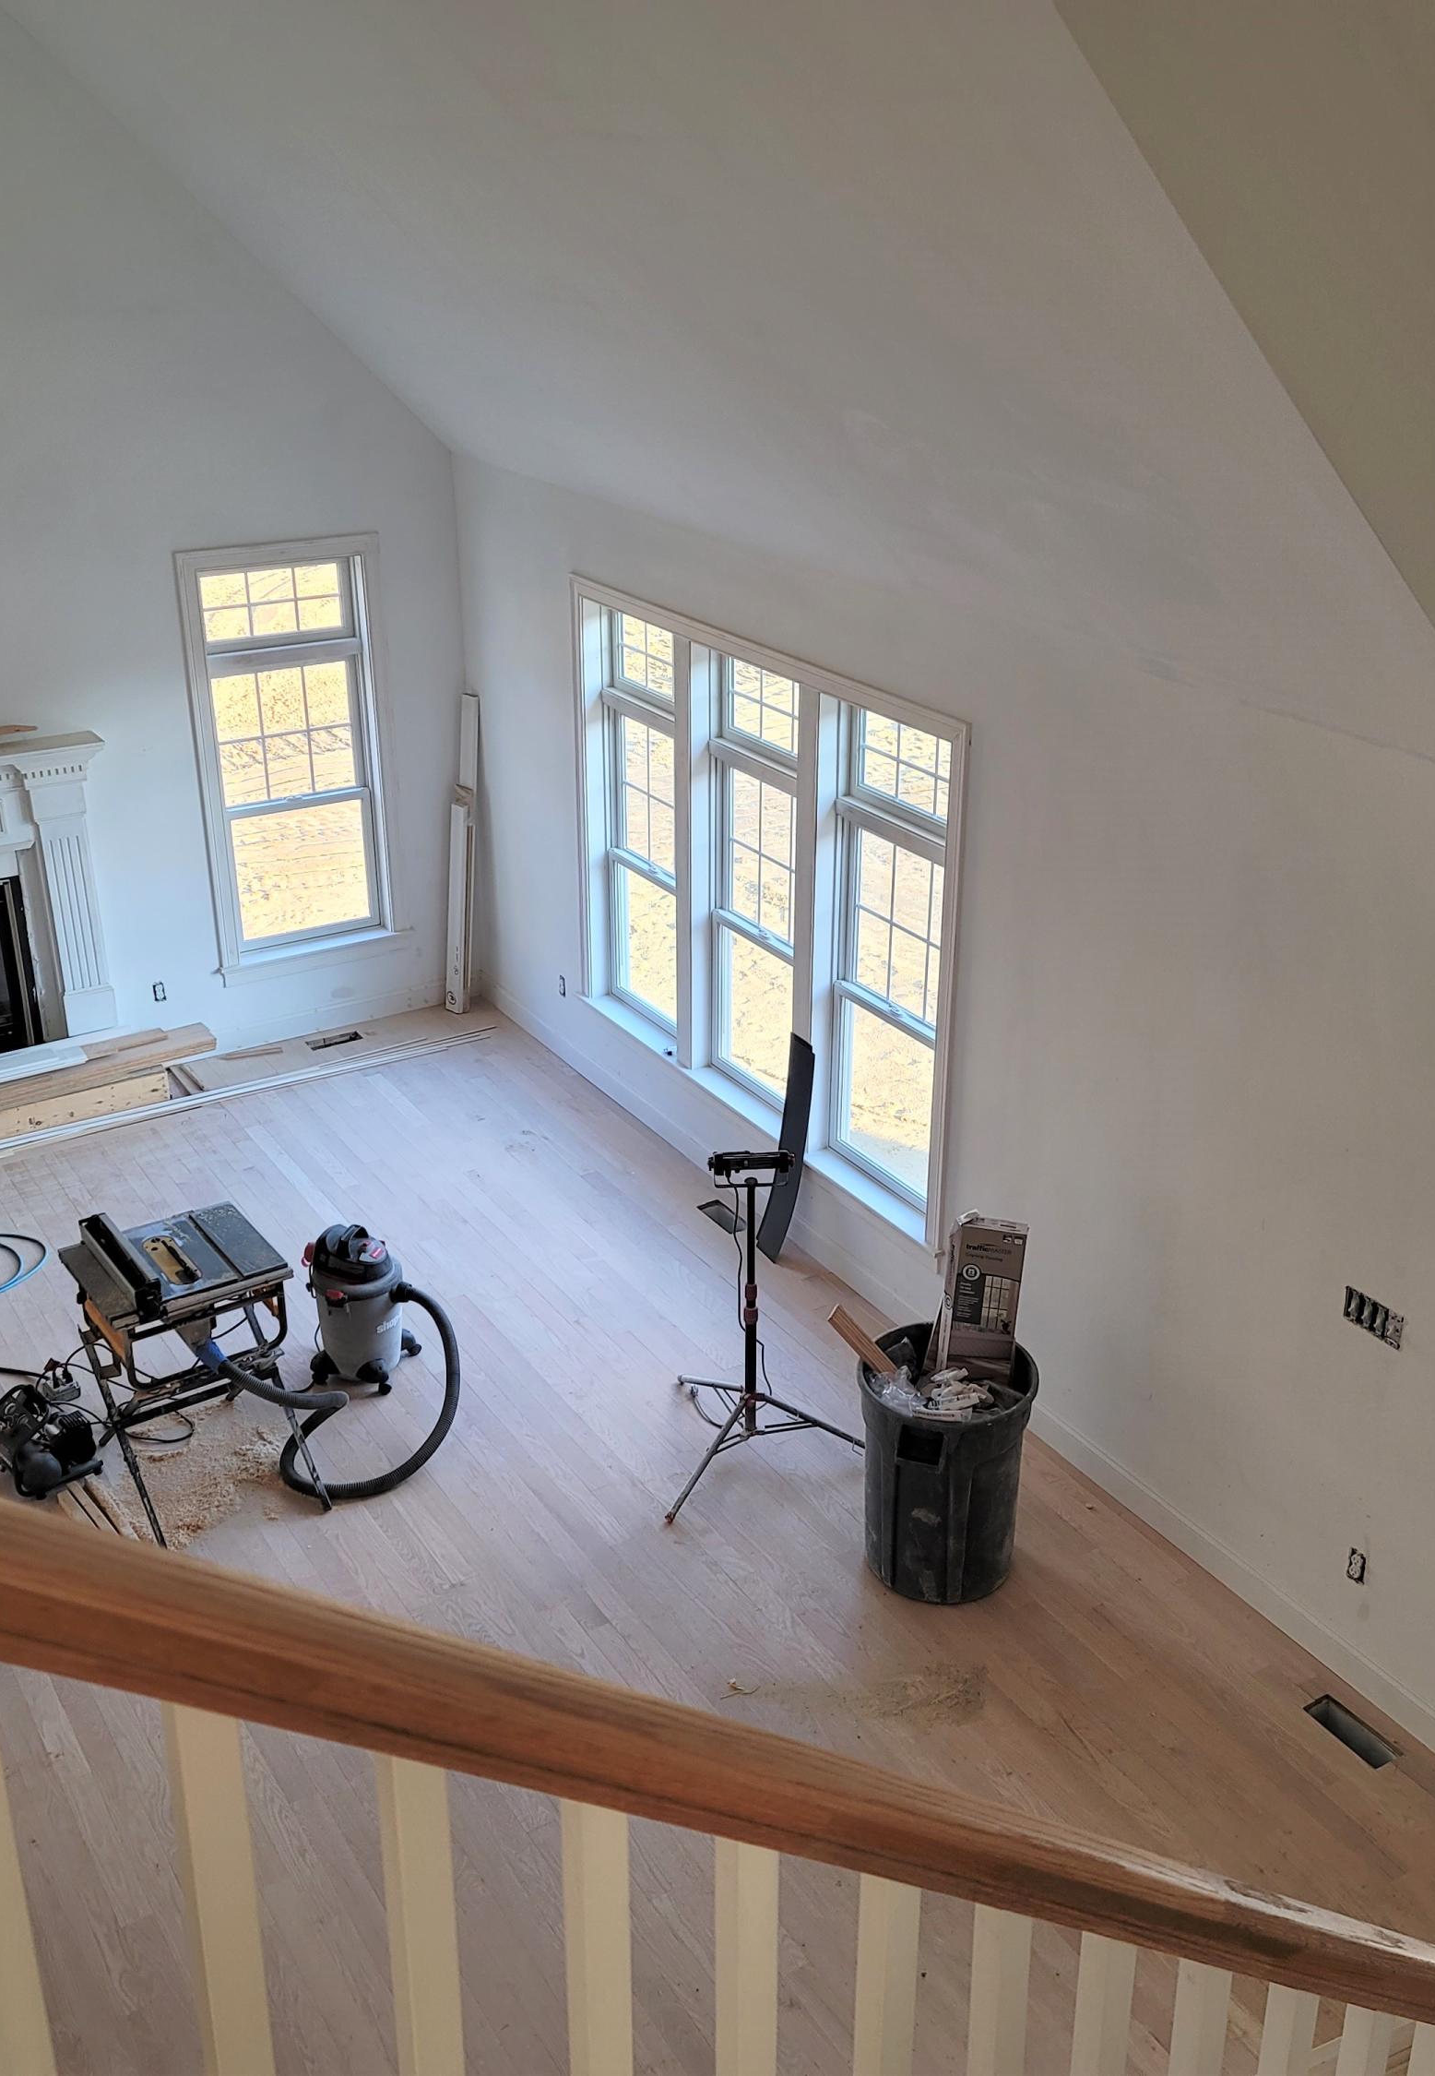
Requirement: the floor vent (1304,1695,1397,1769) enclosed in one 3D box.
[{"bbox_3d":[1.799,1.987,5.687,0.095,0.040,0.275,-14,28,-28],"label":"floor vent"}]

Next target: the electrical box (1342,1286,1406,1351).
[{"bbox_3d":[1.815,0.754,5.465,0.070,0.105,0.205,-14,28,-28],"label":"electrical box"}]

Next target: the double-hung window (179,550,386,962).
[{"bbox_3d":[-2.026,-1.370,9.582,0.950,1.970,0.120,-14,28,-28],"label":"double-hung window"}]

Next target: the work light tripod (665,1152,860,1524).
[{"bbox_3d":[0.221,0.893,6.675,0.771,1.160,0.827,0,24,0],"label":"work light tripod"}]

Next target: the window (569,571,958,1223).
[{"bbox_3d":[0.109,-0.616,7.977,0.130,1.990,2.780,-14,28,-28],"label":"window"}]

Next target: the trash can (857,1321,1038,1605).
[{"bbox_3d":[0.707,1.335,6.245,0.570,0.700,0.600,3,24,7],"label":"trash can"}]

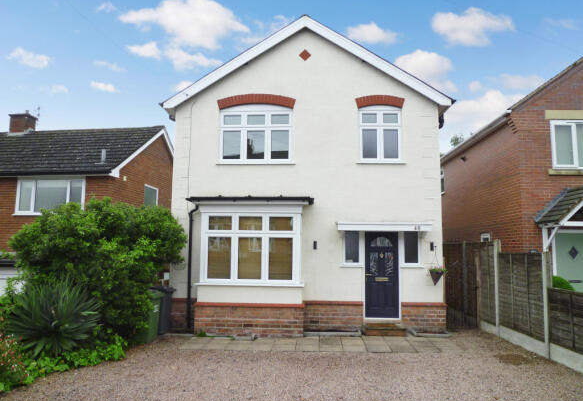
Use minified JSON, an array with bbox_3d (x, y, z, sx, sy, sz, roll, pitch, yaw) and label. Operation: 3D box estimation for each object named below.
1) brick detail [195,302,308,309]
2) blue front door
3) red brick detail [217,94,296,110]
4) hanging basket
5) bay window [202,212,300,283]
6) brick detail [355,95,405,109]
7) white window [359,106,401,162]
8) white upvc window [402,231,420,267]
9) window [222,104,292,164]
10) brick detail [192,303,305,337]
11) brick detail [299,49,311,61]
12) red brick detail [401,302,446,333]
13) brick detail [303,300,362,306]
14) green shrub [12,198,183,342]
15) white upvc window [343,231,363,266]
[{"bbox_3d":[-0.958,2.397,9.242,2.512,0.087,0.140,0,-4,3],"label":"brick detail"},{"bbox_3d":[2.141,1.758,9.628,0.818,2.032,0.080,0,-4,3],"label":"blue front door"},{"bbox_3d":[-0.838,-2.363,9.766,1.904,0.377,0.120,0,-6,4],"label":"red brick detail"},{"bbox_3d":[3.335,1.743,9.238,0.423,0.396,0.360,0,-4,3],"label":"hanging basket"},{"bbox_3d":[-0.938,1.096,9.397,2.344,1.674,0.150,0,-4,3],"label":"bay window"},{"bbox_3d":[2.163,-2.391,9.908,1.202,0.344,0.120,0,-4,3],"label":"brick detail"},{"bbox_3d":[2.072,-1.532,9.485,0.977,1.395,0.120,0,-6,4],"label":"white window"},{"bbox_3d":[2.692,1.086,9.167,0.431,0.806,0.120,0,-6,4],"label":"white upvc window"},{"bbox_3d":[-0.835,-1.565,9.704,1.733,1.469,0.120,0,-6,4],"label":"window"},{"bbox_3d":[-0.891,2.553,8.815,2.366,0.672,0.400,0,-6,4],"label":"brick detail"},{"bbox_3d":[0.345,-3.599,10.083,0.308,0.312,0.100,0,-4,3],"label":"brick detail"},{"bbox_3d":[3.076,2.724,9.477,1.030,0.684,0.180,0,-4,3],"label":"red brick detail"},{"bbox_3d":[0.940,2.316,9.119,1.334,0.114,0.120,0,-6,4],"label":"brick detail"},{"bbox_3d":[-4.154,1.456,8.632,3.600,3.007,2.500,0,-4,3],"label":"green shrub"},{"bbox_3d":[1.467,1.153,9.709,0.475,0.872,0.100,0,-4,3],"label":"white upvc window"}]

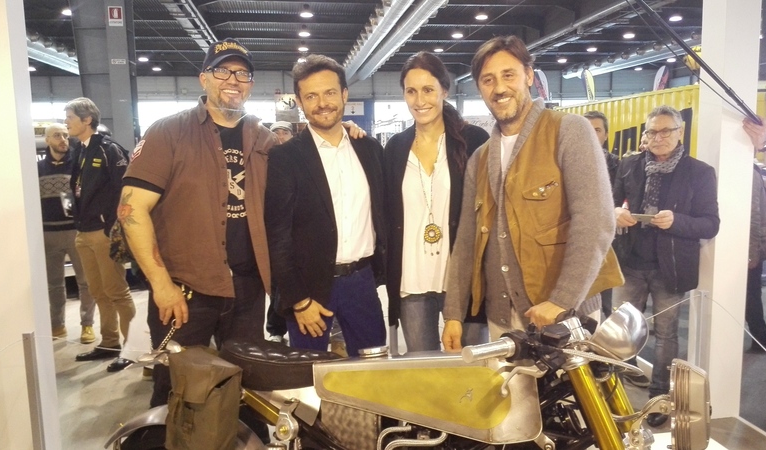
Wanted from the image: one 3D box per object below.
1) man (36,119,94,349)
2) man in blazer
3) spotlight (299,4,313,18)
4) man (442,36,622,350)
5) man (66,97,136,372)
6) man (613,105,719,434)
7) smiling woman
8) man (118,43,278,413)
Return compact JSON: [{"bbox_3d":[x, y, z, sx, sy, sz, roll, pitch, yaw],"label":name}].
[{"bbox_3d":[-2.602,0.053,4.859,0.550,1.744,0.380,-5,7,-28],"label":"man"},{"bbox_3d":[-0.199,0.286,2.164,0.540,1.763,0.350,-4,7,-25],"label":"man in blazer"},{"bbox_3d":[-3.114,-8.691,24.179,0.530,0.520,0.530,-1,6,0],"label":"spotlight"},{"bbox_3d":[0.461,0.297,1.926,0.580,1.762,0.400,3,8,36],"label":"man"},{"bbox_3d":[-1.961,0.051,4.186,0.450,1.866,0.520,-7,8,-40],"label":"man"},{"bbox_3d":[1.547,0.180,3.264,0.570,1.647,0.450,4,8,40],"label":"man"},{"bbox_3d":[0.192,0.294,2.066,0.500,1.750,0.330,1,7,17],"label":"smiling woman"},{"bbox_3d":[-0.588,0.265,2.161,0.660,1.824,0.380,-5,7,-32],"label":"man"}]

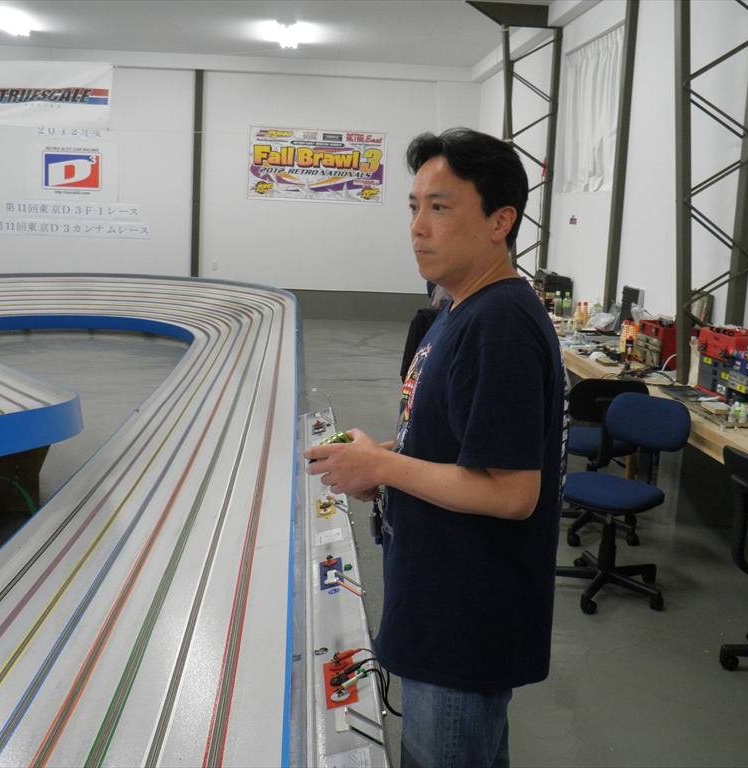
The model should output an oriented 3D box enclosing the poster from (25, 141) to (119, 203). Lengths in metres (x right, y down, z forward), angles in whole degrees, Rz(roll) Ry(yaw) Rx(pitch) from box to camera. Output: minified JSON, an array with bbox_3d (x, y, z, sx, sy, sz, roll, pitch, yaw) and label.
[{"bbox_3d":[-4.090,-2.869,13.643,1.220,0.760,0.012,2,10,-4],"label":"poster"}]

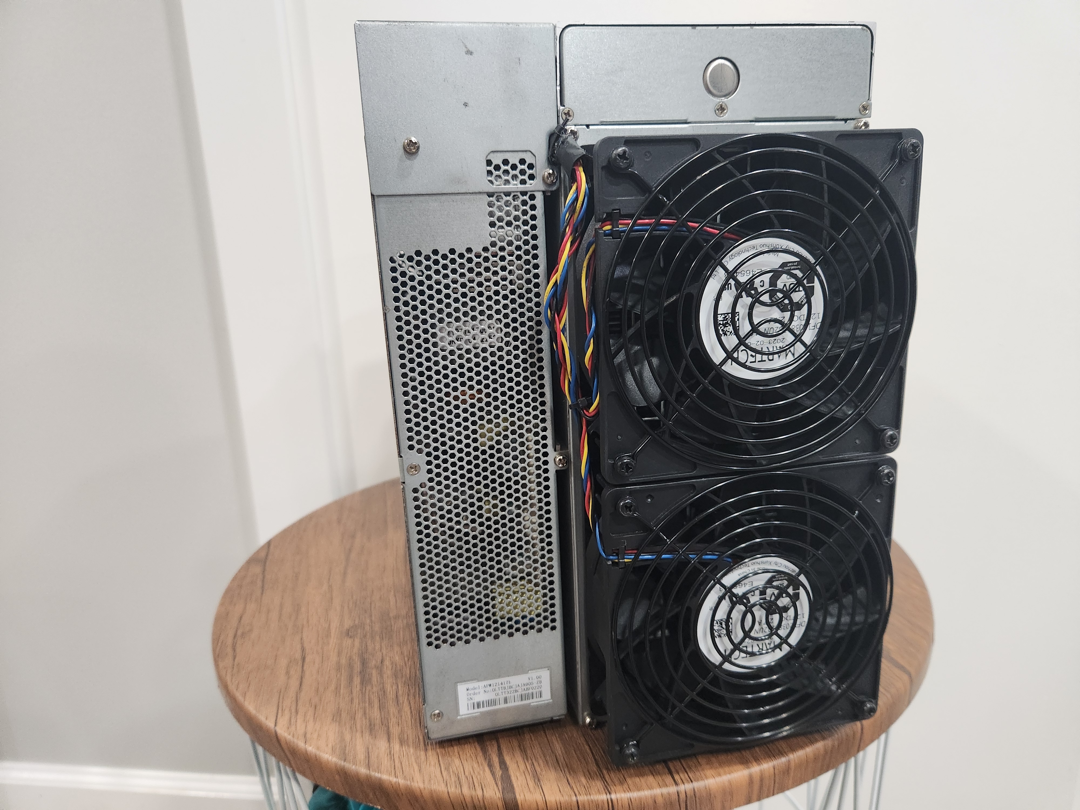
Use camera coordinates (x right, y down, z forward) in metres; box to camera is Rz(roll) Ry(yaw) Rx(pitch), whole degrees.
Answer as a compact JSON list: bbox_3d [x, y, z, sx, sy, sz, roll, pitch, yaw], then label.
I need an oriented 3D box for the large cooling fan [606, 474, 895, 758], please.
[{"bbox_3d":[0.082,0.079,0.301,0.120,0.120,0.043,-5,15,-10],"label":"large cooling fan"}]

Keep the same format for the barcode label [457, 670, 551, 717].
[{"bbox_3d":[-0.016,0.128,0.320,0.041,0.016,0.001,-5,15,-10],"label":"barcode label"}]

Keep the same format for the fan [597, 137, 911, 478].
[{"bbox_3d":[0.076,-0.038,0.271,0.120,0.120,0.043,-5,15,-10],"label":"fan"}]

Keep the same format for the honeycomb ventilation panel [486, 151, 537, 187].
[{"bbox_3d":[-0.010,-0.088,0.268,0.019,0.013,0.002,-5,15,-10],"label":"honeycomb ventilation panel"}]

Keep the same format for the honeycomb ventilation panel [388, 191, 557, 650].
[{"bbox_3d":[-0.025,0.012,0.289,0.059,0.186,0.002,-5,15,-10],"label":"honeycomb ventilation panel"}]

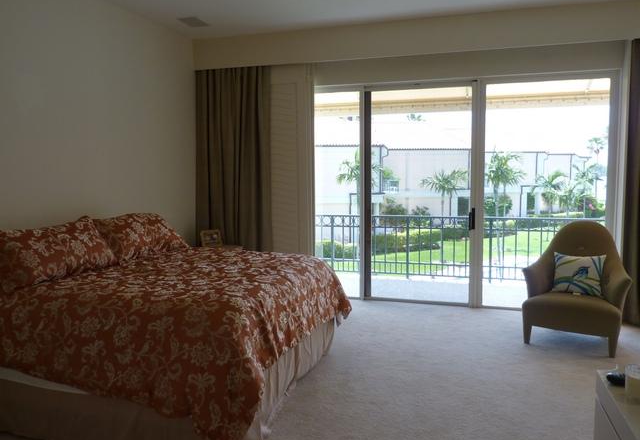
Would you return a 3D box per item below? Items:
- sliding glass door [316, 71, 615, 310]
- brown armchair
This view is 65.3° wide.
[{"bbox_3d":[1.401,-0.272,5.240,3.100,2.400,0.120,1,7,16],"label":"sliding glass door"},{"bbox_3d":[2.218,0.533,4.306,0.800,0.980,0.800,3,7,31],"label":"brown armchair"}]

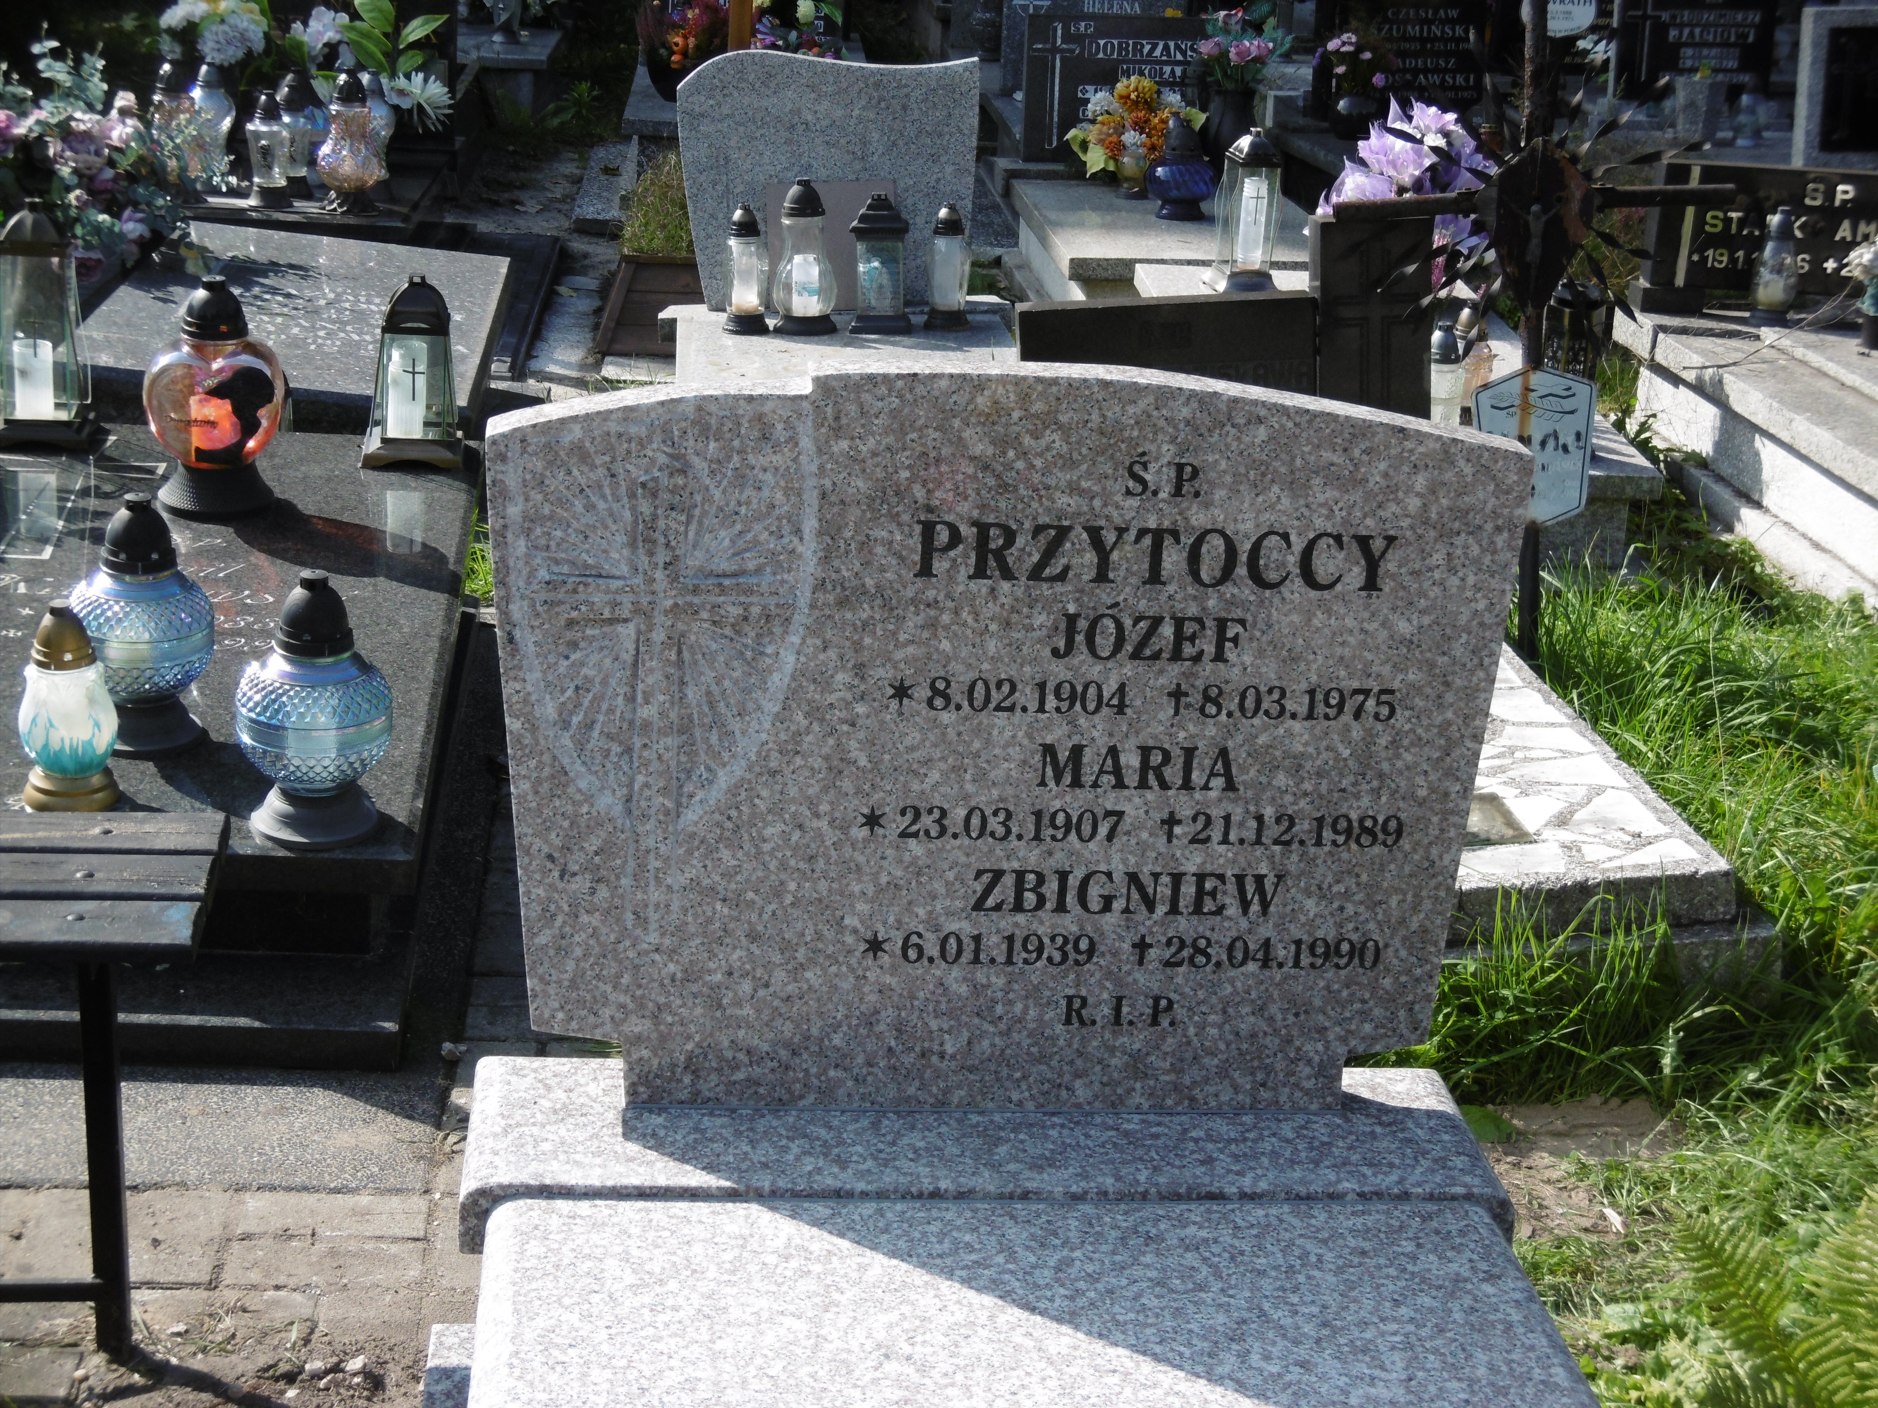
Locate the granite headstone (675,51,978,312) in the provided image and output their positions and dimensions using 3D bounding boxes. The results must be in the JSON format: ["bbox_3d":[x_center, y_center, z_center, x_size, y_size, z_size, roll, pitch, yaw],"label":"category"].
[{"bbox_3d":[-0.218,-1.013,6.220,0.577,0.490,0.080,0,18,-5],"label":"granite headstone"}]

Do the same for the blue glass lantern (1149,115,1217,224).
[{"bbox_3d":[0.547,-1.209,7.163,0.155,0.235,0.155,0,18,-5],"label":"blue glass lantern"}]

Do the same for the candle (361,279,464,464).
[{"bbox_3d":[-0.852,-0.542,5.150,0.141,0.294,0.141,-4,18,-18],"label":"candle"}]

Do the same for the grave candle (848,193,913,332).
[{"bbox_3d":[-0.109,-0.836,6.050,0.115,0.256,0.115,0,18,-3],"label":"grave candle"}]

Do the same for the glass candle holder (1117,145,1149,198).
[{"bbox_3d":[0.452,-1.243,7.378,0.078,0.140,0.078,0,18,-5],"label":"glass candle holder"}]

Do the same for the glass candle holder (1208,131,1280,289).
[{"bbox_3d":[0.629,-1.015,6.551,0.120,0.310,0.120,-2,19,-12],"label":"glass candle holder"}]

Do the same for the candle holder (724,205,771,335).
[{"bbox_3d":[-0.356,-0.818,5.963,0.088,0.232,0.088,0,18,-5],"label":"candle holder"}]

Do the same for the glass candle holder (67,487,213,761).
[{"bbox_3d":[-0.988,-0.106,3.970,0.173,0.308,0.173,0,18,-5],"label":"glass candle holder"}]

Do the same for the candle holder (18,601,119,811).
[{"bbox_3d":[-0.937,-0.003,3.436,0.107,0.215,0.107,0,18,-5],"label":"candle holder"}]

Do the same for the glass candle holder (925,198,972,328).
[{"bbox_3d":[0.021,-0.822,5.963,0.087,0.232,0.087,0,18,-5],"label":"glass candle holder"}]

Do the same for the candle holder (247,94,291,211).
[{"bbox_3d":[-1.510,-1.247,7.200,0.100,0.250,0.100,0,18,-5],"label":"candle holder"}]

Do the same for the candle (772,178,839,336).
[{"bbox_3d":[-0.252,-0.850,6.050,0.125,0.284,0.125,0,18,-5],"label":"candle"}]

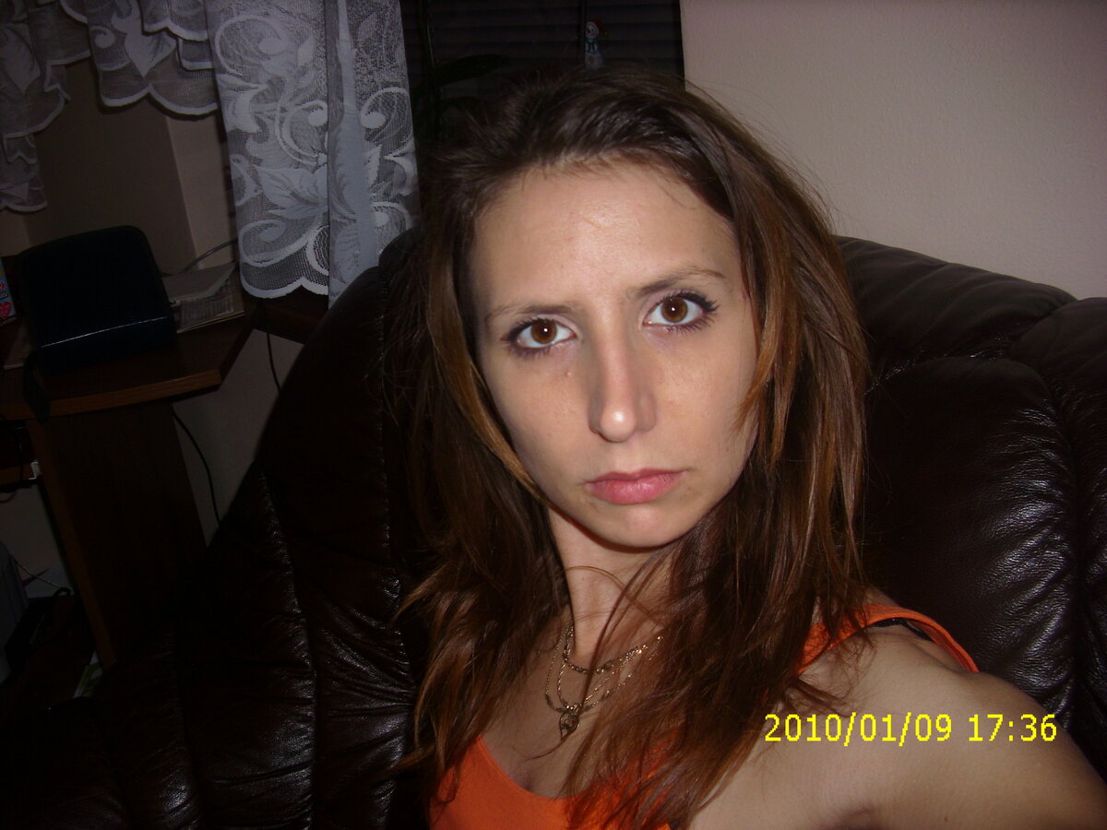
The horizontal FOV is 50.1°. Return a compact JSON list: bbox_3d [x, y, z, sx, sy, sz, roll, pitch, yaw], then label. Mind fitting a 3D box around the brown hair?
[{"bbox_3d":[0.045,0.008,0.635,0.240,0.380,0.220,-4,14,7],"label":"brown hair"}]

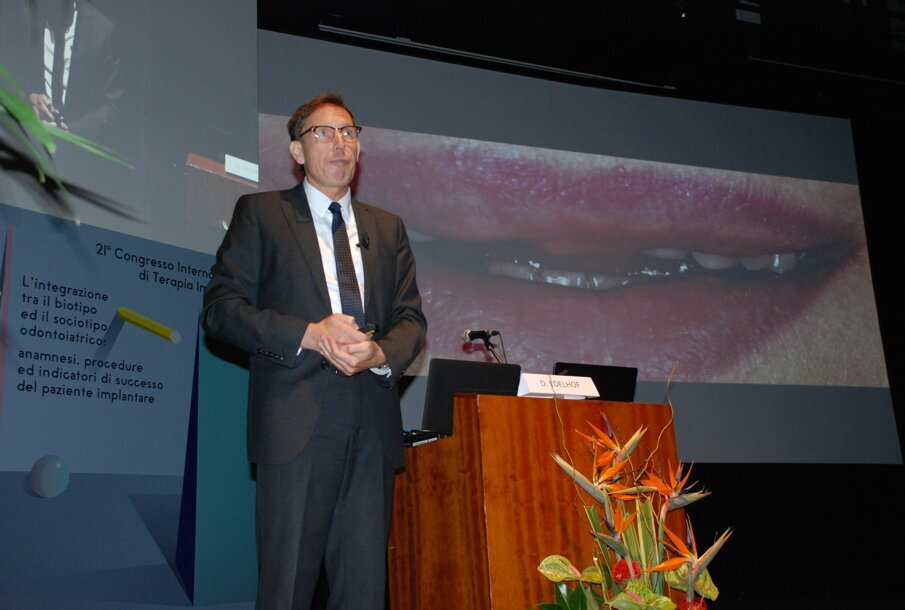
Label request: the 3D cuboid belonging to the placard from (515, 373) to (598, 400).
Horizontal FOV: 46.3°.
[{"bbox_3d":[0.362,0.278,3.627,0.297,0.075,0.073,6,-17,-31],"label":"placard"}]

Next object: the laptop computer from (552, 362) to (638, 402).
[{"bbox_3d":[0.438,0.380,3.892,0.383,0.260,0.336,6,-17,-31],"label":"laptop computer"}]

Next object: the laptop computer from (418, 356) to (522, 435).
[{"bbox_3d":[0.006,0.360,3.783,0.376,0.258,0.333,6,-17,-31],"label":"laptop computer"}]

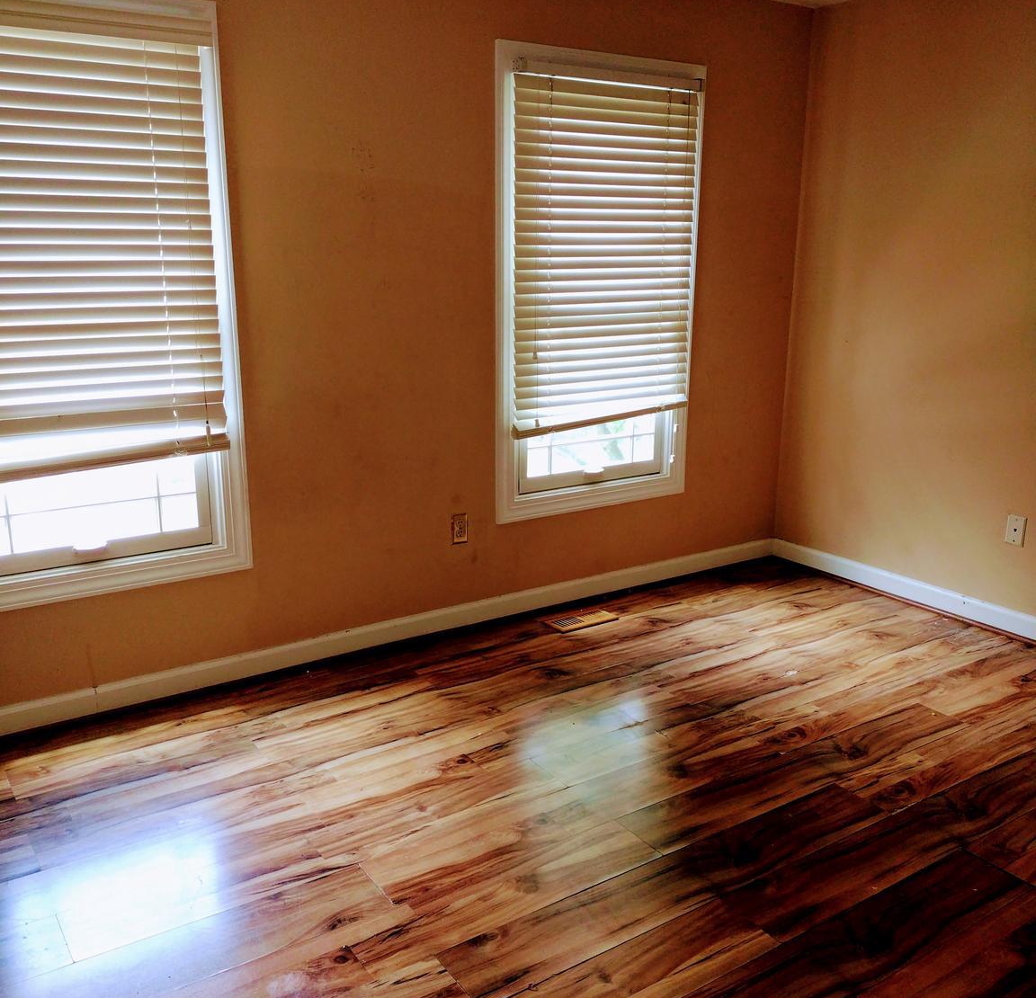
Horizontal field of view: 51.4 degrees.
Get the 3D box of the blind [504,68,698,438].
[{"bbox_3d":[0.349,-0.935,4.131,0.865,1.325,0.058,-9,16,-34],"label":"blind"}]

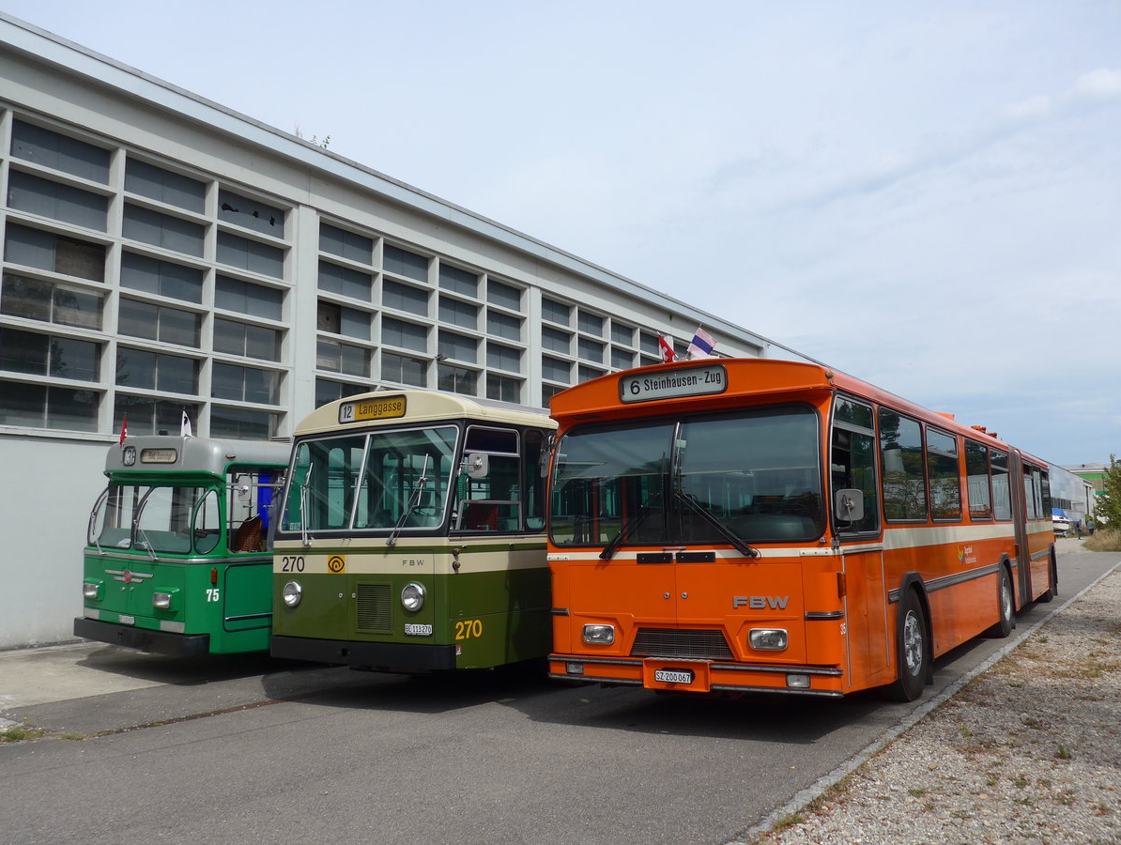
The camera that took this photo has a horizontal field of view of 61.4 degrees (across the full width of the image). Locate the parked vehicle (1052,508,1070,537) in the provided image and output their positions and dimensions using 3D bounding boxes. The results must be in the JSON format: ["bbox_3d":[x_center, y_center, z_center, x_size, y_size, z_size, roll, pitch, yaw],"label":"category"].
[{"bbox_3d":[43.742,8.941,84.000,2.300,2.650,5.800,-1,-7,-5],"label":"parked vehicle"}]

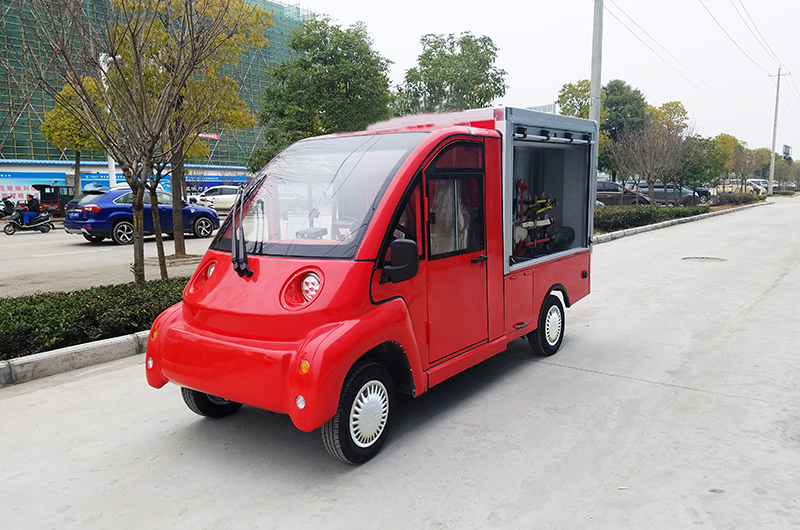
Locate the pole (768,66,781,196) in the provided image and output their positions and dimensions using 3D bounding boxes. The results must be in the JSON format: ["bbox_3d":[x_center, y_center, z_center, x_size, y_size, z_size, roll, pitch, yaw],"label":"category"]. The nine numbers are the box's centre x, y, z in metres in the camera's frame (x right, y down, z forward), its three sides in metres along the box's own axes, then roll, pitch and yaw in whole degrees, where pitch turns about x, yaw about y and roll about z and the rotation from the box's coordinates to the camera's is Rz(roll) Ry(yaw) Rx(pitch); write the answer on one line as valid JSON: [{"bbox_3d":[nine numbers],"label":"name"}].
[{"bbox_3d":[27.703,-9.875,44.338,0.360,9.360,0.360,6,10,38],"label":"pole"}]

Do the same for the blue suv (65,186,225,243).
[{"bbox_3d":[-7.880,-1.590,18.800,1.800,1.660,4.600,6,10,39],"label":"blue suv"}]

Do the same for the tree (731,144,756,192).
[{"bbox_3d":[25.376,-7.062,44.247,2.100,3.570,2.100,6,10,38],"label":"tree"}]

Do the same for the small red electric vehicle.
[{"bbox_3d":[0.111,-0.141,4.660,1.480,2.000,3.780,5,10,37],"label":"small red electric vehicle"}]

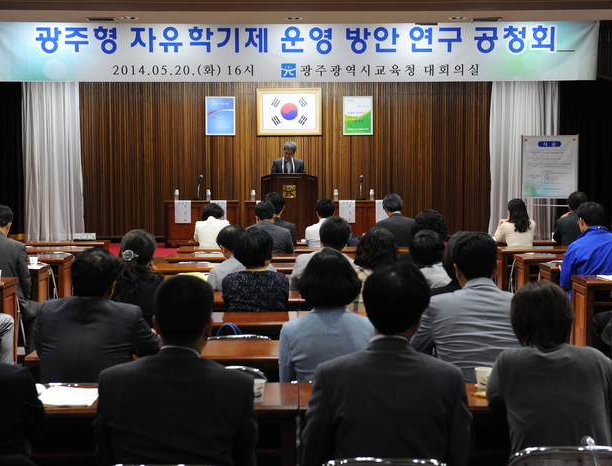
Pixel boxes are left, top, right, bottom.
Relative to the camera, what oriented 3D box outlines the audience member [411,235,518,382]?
[{"bbox_3d":[0.682,0.634,4.586,0.540,1.277,0.820,0,3,-1],"label":"audience member"}]

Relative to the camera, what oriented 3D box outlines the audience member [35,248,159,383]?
[{"bbox_3d":[-0.864,0.676,4.867,0.540,1.246,0.740,0,3,0],"label":"audience member"}]

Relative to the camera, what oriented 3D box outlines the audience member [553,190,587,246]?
[{"bbox_3d":[2.906,0.199,12.332,0.490,1.332,0.740,0,3,0],"label":"audience member"}]

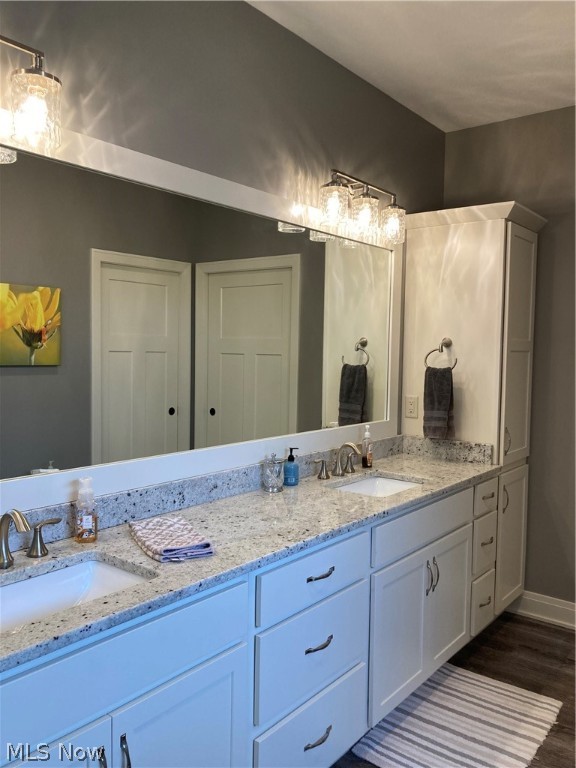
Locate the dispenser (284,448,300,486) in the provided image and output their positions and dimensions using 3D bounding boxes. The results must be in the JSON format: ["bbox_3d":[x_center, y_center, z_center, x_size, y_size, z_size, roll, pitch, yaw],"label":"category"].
[{"bbox_3d":[0.017,0.342,2.576,0.058,0.152,0.061,2,3,22],"label":"dispenser"}]

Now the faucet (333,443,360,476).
[{"bbox_3d":[0.263,0.337,2.778,0.144,0.148,0.058,3,4,38],"label":"faucet"}]

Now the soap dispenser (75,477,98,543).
[{"bbox_3d":[-0.582,0.360,1.799,0.060,0.180,0.060,-1,4,-32],"label":"soap dispenser"}]

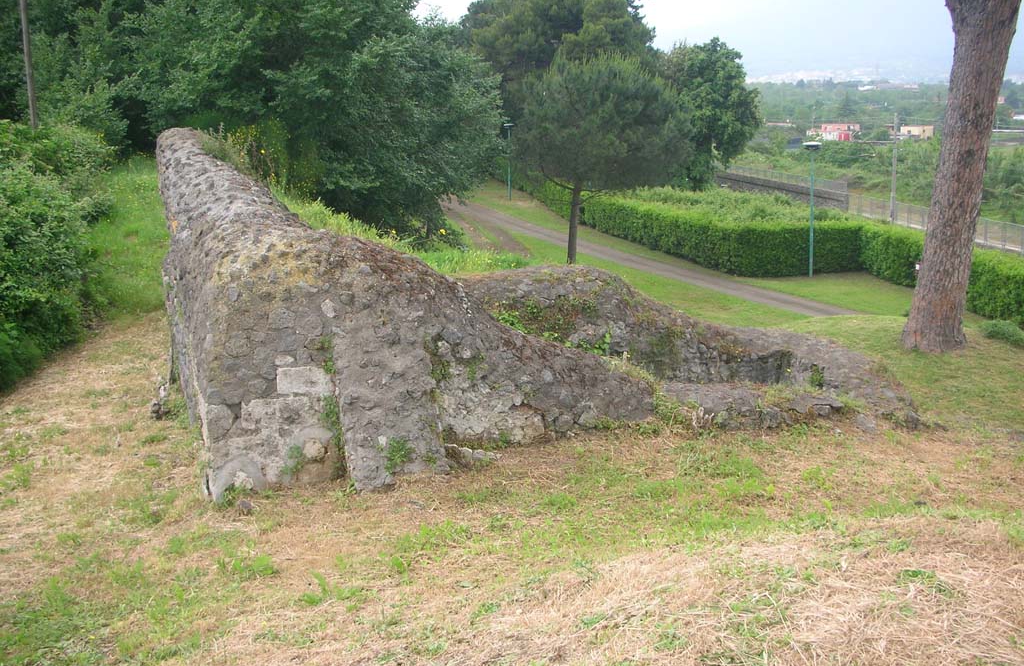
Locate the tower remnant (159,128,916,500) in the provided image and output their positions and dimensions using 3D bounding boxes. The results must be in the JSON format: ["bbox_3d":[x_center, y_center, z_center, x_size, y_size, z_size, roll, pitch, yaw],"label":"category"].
[{"bbox_3d":[-1.011,-1.037,10.787,4.900,1.950,9.000,-4,13,-20],"label":"tower remnant"}]

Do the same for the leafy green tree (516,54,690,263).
[{"bbox_3d":[2.576,-4.734,29.153,4.897,6.063,4.897,0,12,0],"label":"leafy green tree"}]

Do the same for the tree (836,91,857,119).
[{"bbox_3d":[91.517,-62.095,283.280,5.472,7.750,5.472,0,12,0],"label":"tree"}]

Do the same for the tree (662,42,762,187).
[{"bbox_3d":[8.968,-9.929,47.984,5.097,7.259,5.097,0,12,0],"label":"tree"}]

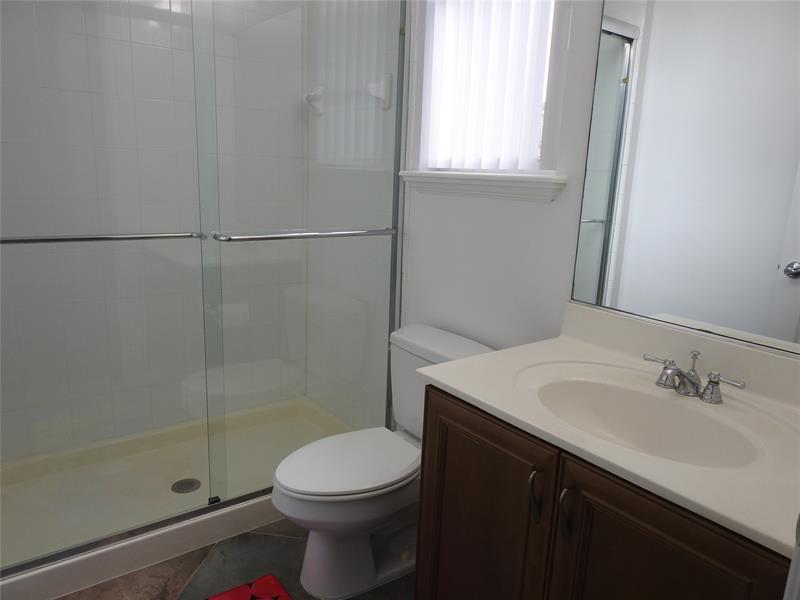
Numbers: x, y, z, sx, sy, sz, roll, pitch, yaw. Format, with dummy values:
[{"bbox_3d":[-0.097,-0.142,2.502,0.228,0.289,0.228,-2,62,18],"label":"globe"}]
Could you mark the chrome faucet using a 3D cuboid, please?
[{"bbox_3d":[0.610,0.163,1.207,0.145,0.096,0.227,-7,15,-36],"label":"chrome faucet"}]

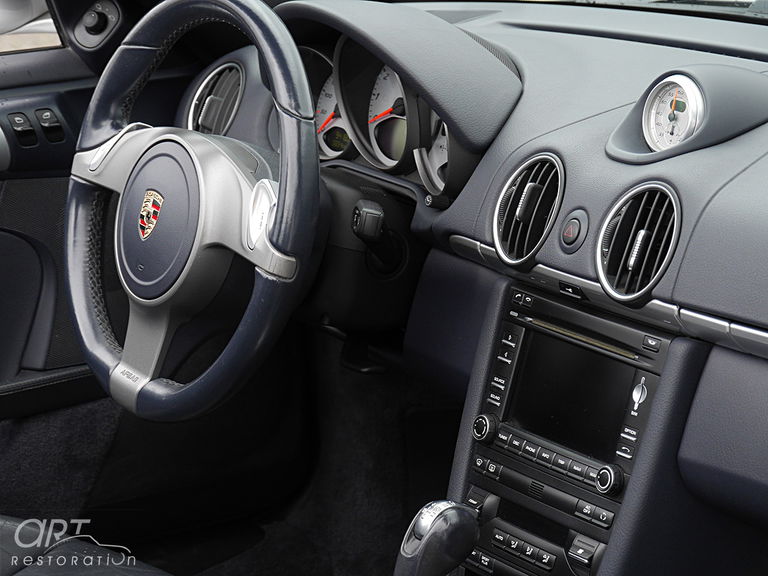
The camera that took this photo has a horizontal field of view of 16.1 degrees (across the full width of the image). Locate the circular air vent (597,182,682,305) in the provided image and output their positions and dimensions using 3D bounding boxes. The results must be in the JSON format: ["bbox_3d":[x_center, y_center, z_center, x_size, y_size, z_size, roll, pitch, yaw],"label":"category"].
[{"bbox_3d":[0.197,-0.032,2.004,0.030,0.092,0.090,21,0,-34],"label":"circular air vent"}]

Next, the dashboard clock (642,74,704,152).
[{"bbox_3d":[0.227,-0.132,2.085,0.020,0.062,0.062,13,4,-36],"label":"dashboard clock"}]

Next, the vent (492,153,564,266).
[{"bbox_3d":[0.122,-0.059,2.113,0.030,0.092,0.090,21,3,-29],"label":"vent"}]

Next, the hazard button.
[{"bbox_3d":[0.142,-0.042,2.049,0.010,0.022,0.021,19,2,-33],"label":"hazard button"}]

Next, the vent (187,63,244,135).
[{"bbox_3d":[-0.152,-0.171,2.606,0.030,0.090,0.088,24,-1,-33],"label":"vent"}]

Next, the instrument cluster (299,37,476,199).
[{"bbox_3d":[-0.006,-0.158,2.366,0.080,0.135,0.285,-1,12,-34],"label":"instrument cluster"}]

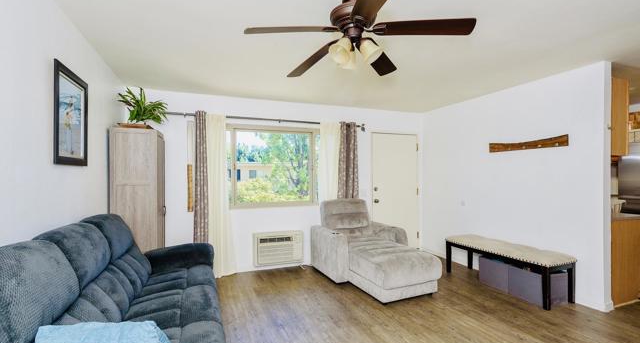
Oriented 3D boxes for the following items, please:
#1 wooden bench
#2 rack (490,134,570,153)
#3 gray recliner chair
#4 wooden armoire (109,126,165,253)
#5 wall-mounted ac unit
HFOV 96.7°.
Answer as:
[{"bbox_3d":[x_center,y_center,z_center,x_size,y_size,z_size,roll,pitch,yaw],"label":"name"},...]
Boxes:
[{"bbox_3d":[2.217,1.134,3.469,0.494,0.515,1.276,0,0,-24],"label":"wooden bench"},{"bbox_3d":[2.462,-0.324,3.444,0.042,0.141,0.893,0,0,-24],"label":"rack"},{"bbox_3d":[0.720,0.901,3.804,1.149,1.008,1.523,0,0,-24],"label":"gray recliner chair"},{"bbox_3d":[-1.937,0.509,3.087,0.413,1.837,0.620,0,0,-24],"label":"wooden armoire"},{"bbox_3d":[-0.573,1.101,4.092,0.715,0.462,0.127,0,0,-21],"label":"wall-mounted ac unit"}]

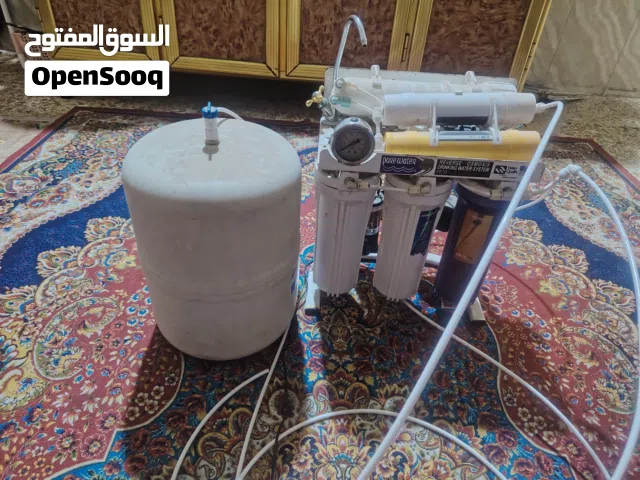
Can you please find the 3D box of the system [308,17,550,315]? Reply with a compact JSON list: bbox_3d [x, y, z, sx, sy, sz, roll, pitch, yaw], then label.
[{"bbox_3d":[0.176,-0.117,0.847,0.414,0.562,0.222,3,37,1],"label":"system"}]

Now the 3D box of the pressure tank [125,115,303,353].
[{"bbox_3d":[-0.181,-0.006,0.807,0.284,0.412,0.284,3,37,1],"label":"pressure tank"}]

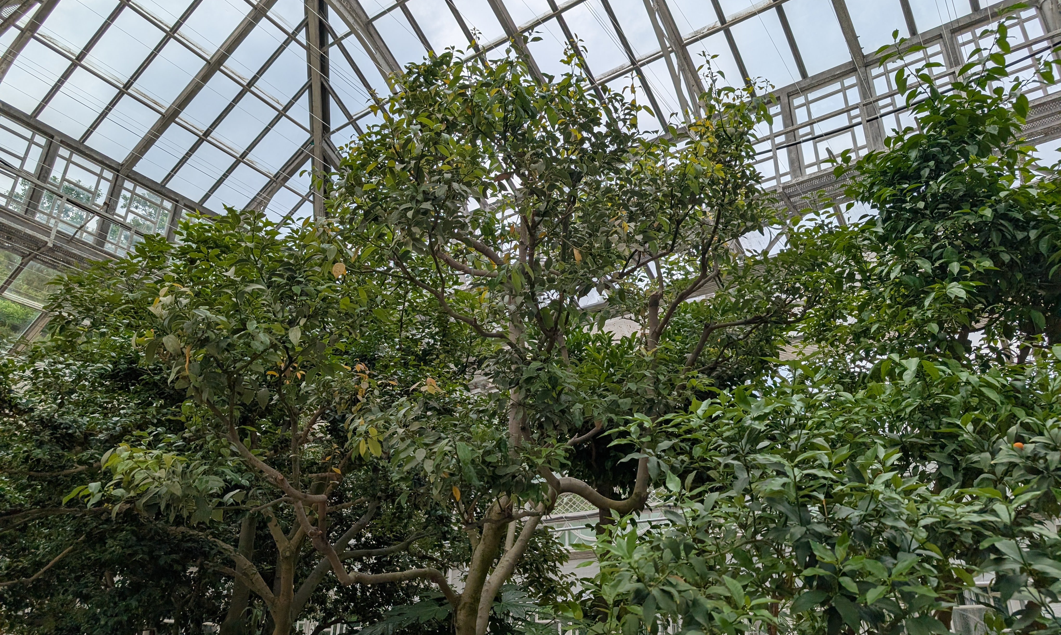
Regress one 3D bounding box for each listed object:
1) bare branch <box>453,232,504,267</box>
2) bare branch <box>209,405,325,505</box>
[{"bbox_3d":[-0.340,-0.442,4.800,0.325,0.154,0.150,3,-24,-4],"label":"bare branch"},{"bbox_3d":[-1.333,0.707,3.750,0.498,0.429,0.250,9,-25,-18],"label":"bare branch"}]

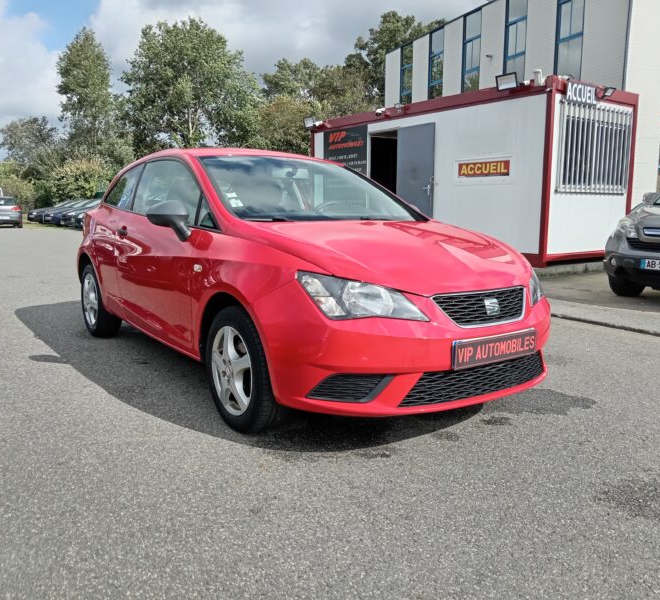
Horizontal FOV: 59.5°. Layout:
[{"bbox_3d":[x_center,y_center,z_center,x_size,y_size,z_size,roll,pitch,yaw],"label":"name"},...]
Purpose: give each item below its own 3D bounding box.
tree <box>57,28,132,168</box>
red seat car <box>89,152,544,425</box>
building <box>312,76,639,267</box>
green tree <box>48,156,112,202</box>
[{"bbox_3d":[-18.483,-13.621,45.392,6.300,14.364,6.300,0,9,0],"label":"tree"},{"bbox_3d":[-0.481,-0.325,3.943,1.720,1.430,4.030,-7,11,-36],"label":"red seat car"},{"bbox_3d":[2.353,-2.326,11.461,2.439,2.677,6.028,-7,11,-36],"label":"building"},{"bbox_3d":[-17.782,-7.942,41.254,4.600,4.487,4.600,0,9,0],"label":"green tree"}]

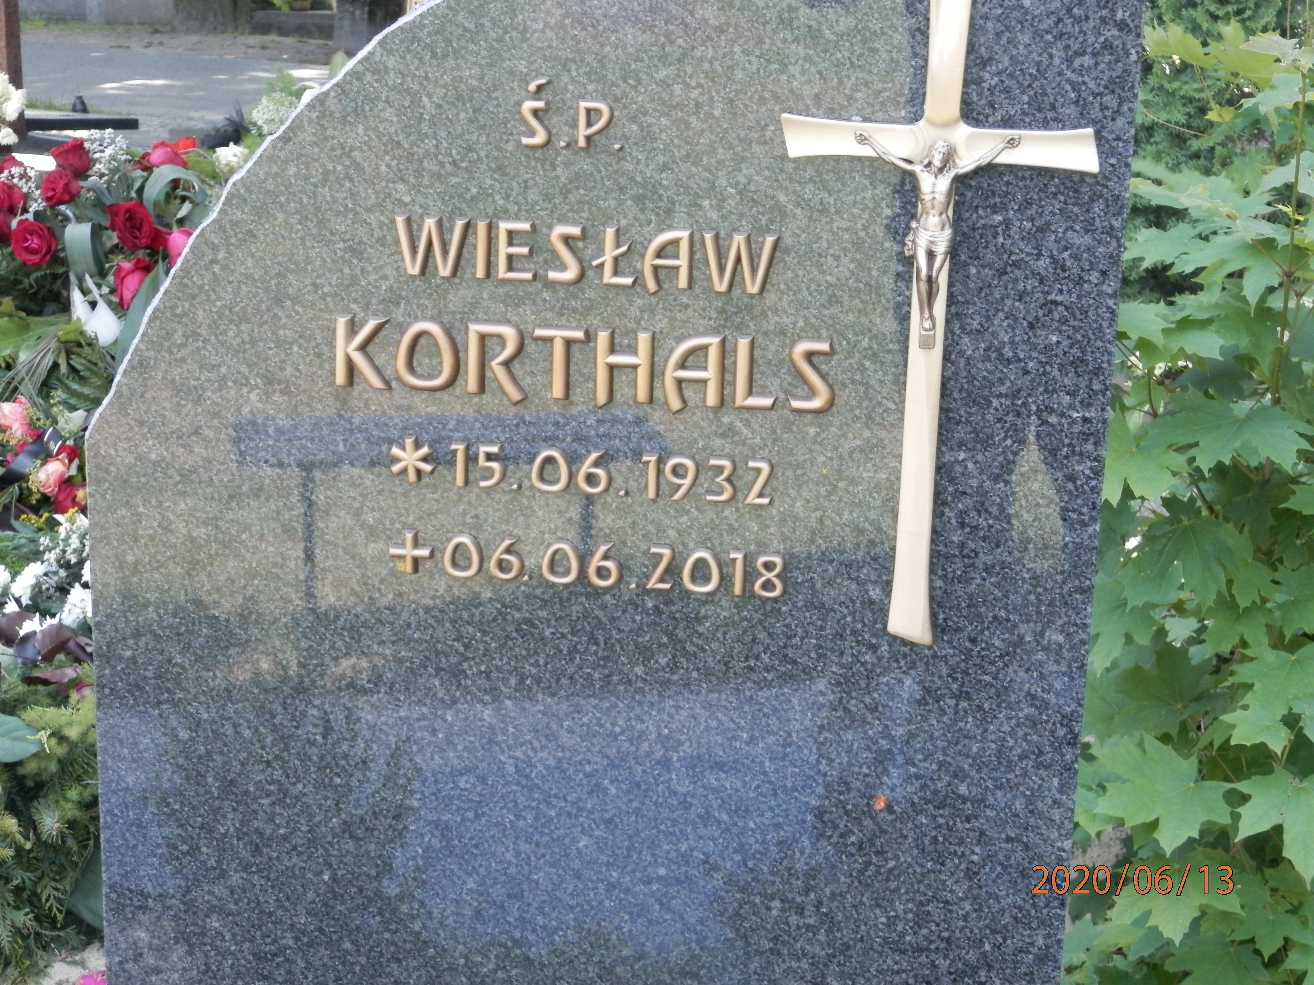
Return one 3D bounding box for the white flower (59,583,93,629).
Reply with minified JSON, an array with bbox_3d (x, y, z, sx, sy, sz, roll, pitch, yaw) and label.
[{"bbox_3d":[-0.761,0.149,2.750,0.055,0.056,0.048,-2,17,-11],"label":"white flower"}]

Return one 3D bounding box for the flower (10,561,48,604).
[{"bbox_3d":[-0.832,0.120,2.770,0.051,0.058,0.048,0,17,-6],"label":"flower"}]

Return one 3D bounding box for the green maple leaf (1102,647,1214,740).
[{"bbox_3d":[0.445,0.178,1.850,0.097,0.080,0.040,5,17,9],"label":"green maple leaf"}]

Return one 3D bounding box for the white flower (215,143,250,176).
[{"bbox_3d":[-0.661,-0.519,3.250,0.056,0.054,0.052,0,17,-6],"label":"white flower"}]

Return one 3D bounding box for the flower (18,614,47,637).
[{"bbox_3d":[-0.816,0.178,2.730,0.044,0.040,0.043,0,17,-6],"label":"flower"}]

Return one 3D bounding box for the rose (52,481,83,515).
[{"bbox_3d":[-0.802,0.008,2.850,0.046,0.046,0.043,-2,17,-11],"label":"rose"}]

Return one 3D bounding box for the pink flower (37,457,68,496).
[{"bbox_3d":[-0.825,-0.022,2.850,0.043,0.053,0.045,2,17,0],"label":"pink flower"}]

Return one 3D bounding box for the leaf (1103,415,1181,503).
[{"bbox_3d":[0.395,-0.028,1.720,0.087,0.076,0.040,5,17,9],"label":"leaf"}]

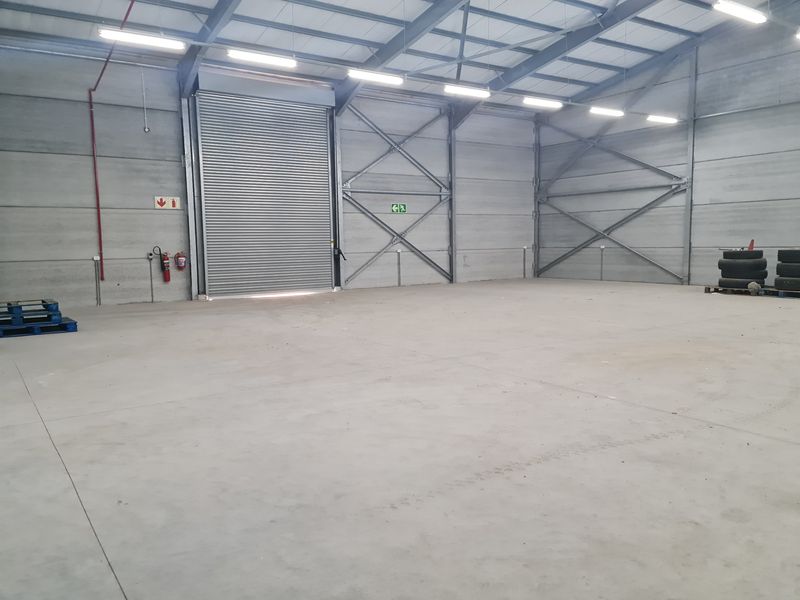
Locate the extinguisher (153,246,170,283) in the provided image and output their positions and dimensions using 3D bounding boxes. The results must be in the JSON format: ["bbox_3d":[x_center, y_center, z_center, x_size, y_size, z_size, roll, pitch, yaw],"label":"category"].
[{"bbox_3d":[-5.897,-0.869,15.466,0.405,0.885,0.200,-5,6,-34],"label":"extinguisher"}]

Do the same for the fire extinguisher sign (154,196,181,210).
[{"bbox_3d":[-5.771,-2.408,15.530,0.612,0.284,0.020,-5,6,-34],"label":"fire extinguisher sign"}]

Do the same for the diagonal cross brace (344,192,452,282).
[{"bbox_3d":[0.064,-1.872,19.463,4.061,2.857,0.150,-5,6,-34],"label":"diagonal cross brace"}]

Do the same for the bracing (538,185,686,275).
[{"bbox_3d":[6.637,-2.073,20.372,0.150,2.811,5.685,-5,6,-34],"label":"bracing"}]

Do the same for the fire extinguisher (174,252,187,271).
[{"bbox_3d":[-5.524,-0.961,15.716,0.277,0.445,0.200,-5,6,-34],"label":"fire extinguisher"}]

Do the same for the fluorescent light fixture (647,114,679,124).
[{"bbox_3d":[7.148,-4.896,16.952,1.270,0.120,0.160,-5,6,-34],"label":"fluorescent light fixture"}]

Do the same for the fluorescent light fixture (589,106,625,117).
[{"bbox_3d":[5.208,-4.702,15.630,1.270,0.120,0.160,-5,6,-34],"label":"fluorescent light fixture"}]

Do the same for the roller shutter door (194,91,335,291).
[{"bbox_3d":[-3.499,-2.731,16.938,3.720,5.195,0.150,-5,6,-34],"label":"roller shutter door"}]

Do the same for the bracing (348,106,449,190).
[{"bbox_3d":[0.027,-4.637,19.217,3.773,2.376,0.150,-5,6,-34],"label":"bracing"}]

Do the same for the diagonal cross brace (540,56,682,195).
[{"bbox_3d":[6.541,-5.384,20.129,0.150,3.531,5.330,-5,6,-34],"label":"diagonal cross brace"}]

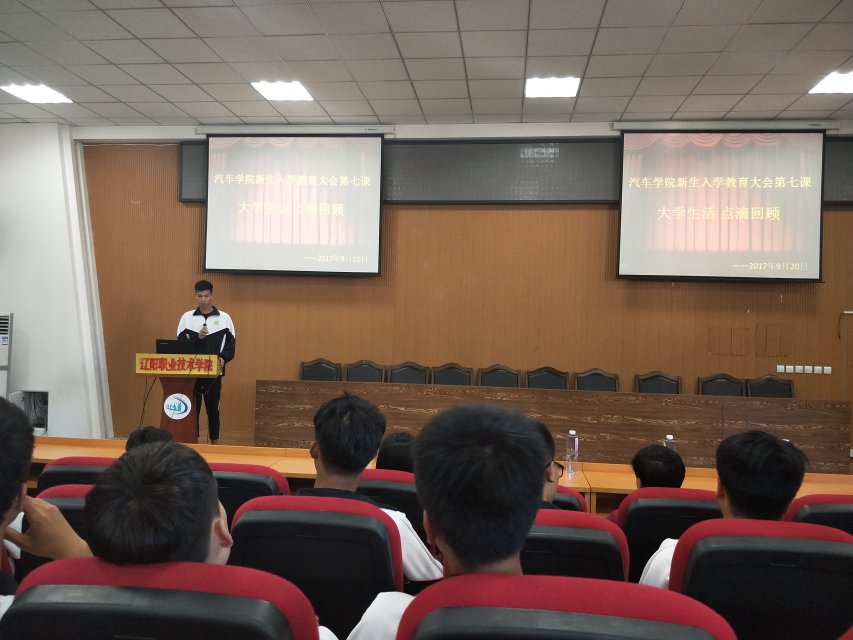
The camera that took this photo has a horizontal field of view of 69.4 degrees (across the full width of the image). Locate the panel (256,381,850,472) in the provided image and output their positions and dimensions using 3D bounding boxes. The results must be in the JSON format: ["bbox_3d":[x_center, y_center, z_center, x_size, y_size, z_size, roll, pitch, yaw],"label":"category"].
[{"bbox_3d":[1.158,1.125,6.503,5.985,0.760,0.400,1,-1,6],"label":"panel"}]

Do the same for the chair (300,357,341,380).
[{"bbox_3d":[-1.280,0.959,7.042,0.490,0.980,0.570,1,-1,6],"label":"chair"}]

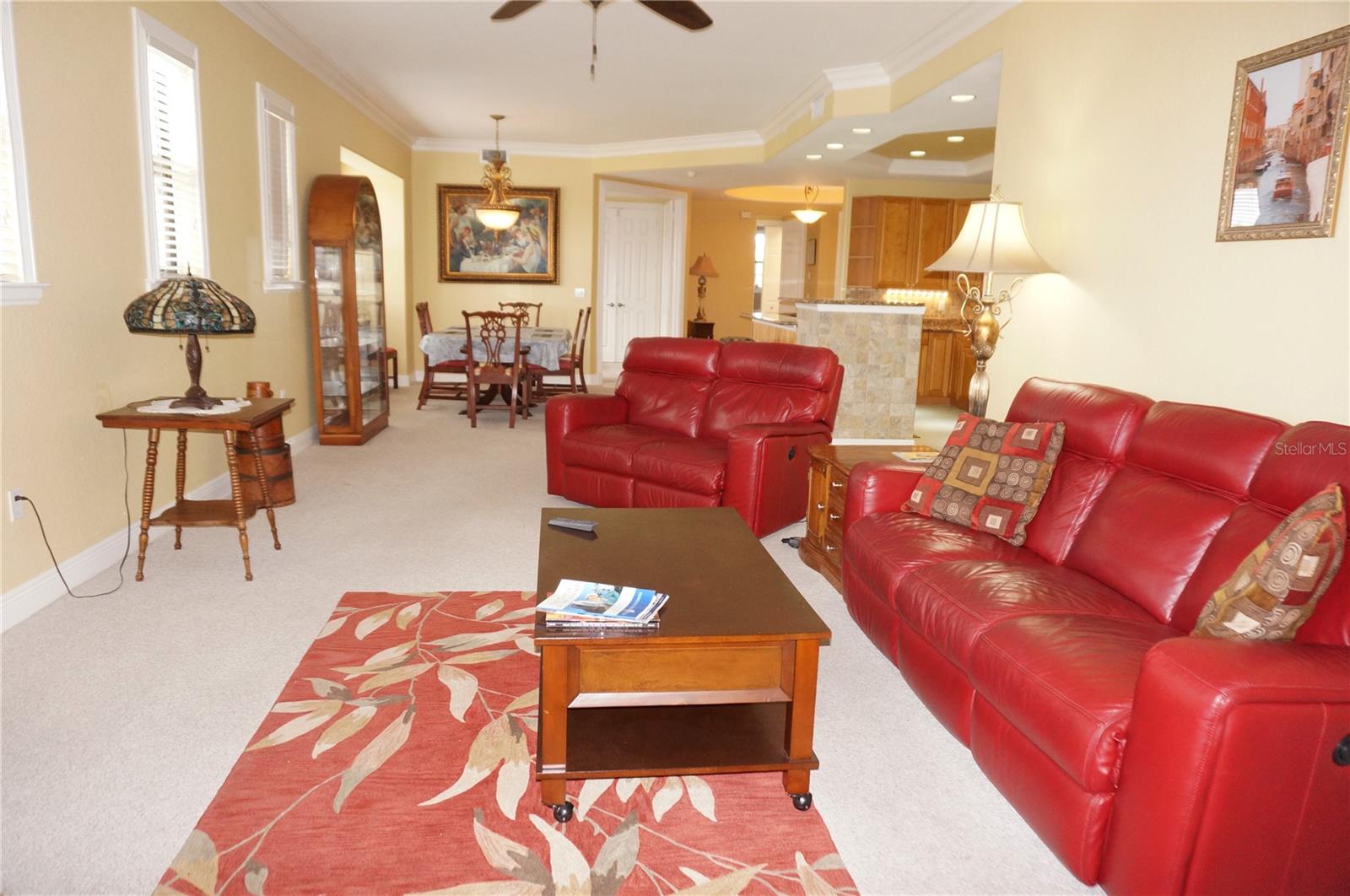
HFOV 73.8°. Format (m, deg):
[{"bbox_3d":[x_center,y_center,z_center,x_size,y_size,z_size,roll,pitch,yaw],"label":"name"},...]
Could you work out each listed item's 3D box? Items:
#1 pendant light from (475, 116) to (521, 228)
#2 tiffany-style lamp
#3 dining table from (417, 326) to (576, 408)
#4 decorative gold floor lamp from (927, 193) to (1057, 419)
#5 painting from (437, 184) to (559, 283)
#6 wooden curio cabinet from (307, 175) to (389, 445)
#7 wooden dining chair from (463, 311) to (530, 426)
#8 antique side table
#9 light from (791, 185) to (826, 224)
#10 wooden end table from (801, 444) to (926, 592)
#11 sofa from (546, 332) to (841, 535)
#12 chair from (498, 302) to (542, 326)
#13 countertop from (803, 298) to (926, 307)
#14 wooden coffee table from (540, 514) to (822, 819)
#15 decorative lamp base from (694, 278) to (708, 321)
[{"bbox_3d":[-1.824,-2.799,9.237,0.450,1.185,0.450,1,10,-6],"label":"pendant light"},{"bbox_3d":[-2.131,-0.498,3.976,0.509,0.626,0.509,0,10,-9],"label":"tiffany-style lamp"},{"bbox_3d":[-1.808,-0.825,9.467,1.360,0.770,1.830,1,10,-6],"label":"dining table"},{"bbox_3d":[1.462,-0.337,4.349,0.594,1.807,0.594,1,10,-6],"label":"decorative gold floor lamp"},{"bbox_3d":[-2.072,-2.509,10.613,1.427,1.118,0.061,1,10,-6],"label":"painting"},{"bbox_3d":[-2.523,-1.062,7.015,0.340,1.951,0.945,1,10,-6],"label":"wooden curio cabinet"},{"bbox_3d":[-1.564,-0.709,7.914,0.559,0.996,0.589,1,10,-7],"label":"wooden dining chair"},{"bbox_3d":[-2.108,0.171,4.057,0.607,0.716,0.626,0,10,-9],"label":"antique side table"},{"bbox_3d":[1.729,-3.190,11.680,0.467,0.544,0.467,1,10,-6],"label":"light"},{"bbox_3d":[0.988,0.321,4.143,0.679,0.561,0.731,1,10,-6],"label":"wooden end table"},{"bbox_3d":[0.120,-0.146,5.290,1.412,0.940,0.996,8,12,32],"label":"sofa"},{"bbox_3d":[-1.833,-1.170,10.641,0.540,1.031,0.570,1,10,-6],"label":"chair"},{"bbox_3d":[1.433,-1.149,7.044,0.864,0.041,0.660,1,10,-6],"label":"countertop"},{"bbox_3d":[-0.057,0.558,2.689,0.692,0.475,1.191,0,10,-8],"label":"wooden coffee table"},{"bbox_3d":[0.369,-2.081,12.586,0.193,0.597,0.193,1,10,-6],"label":"decorative lamp base"}]

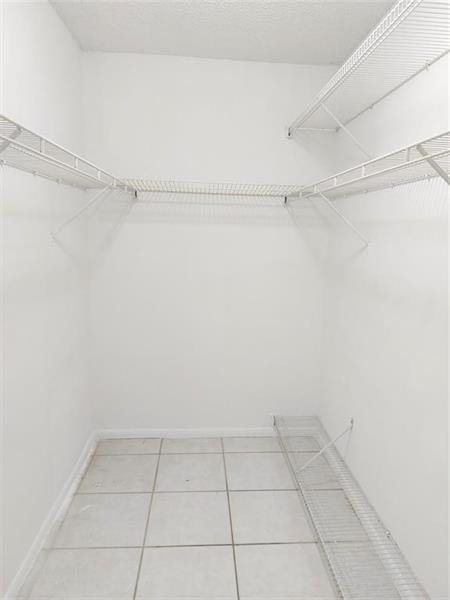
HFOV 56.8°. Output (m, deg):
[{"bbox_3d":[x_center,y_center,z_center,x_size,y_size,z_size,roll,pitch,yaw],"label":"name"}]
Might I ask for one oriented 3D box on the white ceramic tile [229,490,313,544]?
[{"bbox_3d":[0.231,1.108,2.135,0.405,0.010,0.403,1,9,-4],"label":"white ceramic tile"}]

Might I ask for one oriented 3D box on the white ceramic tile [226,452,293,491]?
[{"bbox_3d":[0.207,1.042,2.532,0.405,0.010,0.403,1,9,-4],"label":"white ceramic tile"}]

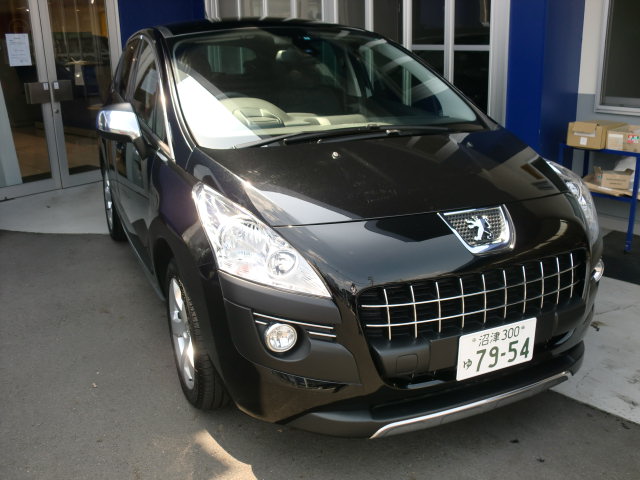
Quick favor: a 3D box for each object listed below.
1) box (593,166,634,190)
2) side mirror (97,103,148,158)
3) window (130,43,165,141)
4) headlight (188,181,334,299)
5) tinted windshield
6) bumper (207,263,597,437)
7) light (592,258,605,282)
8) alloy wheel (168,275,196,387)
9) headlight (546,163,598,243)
[{"bbox_3d":[2.108,-0.462,4.647,0.210,0.140,0.170,13,22,39],"label":"box"},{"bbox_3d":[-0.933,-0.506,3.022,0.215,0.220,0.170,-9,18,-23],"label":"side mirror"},{"bbox_3d":[-0.864,-0.777,3.284,0.090,0.490,0.960,7,12,-27],"label":"window"},{"bbox_3d":[-0.226,-0.005,2.180,0.320,0.320,0.580,-9,18,-23],"label":"headlight"},{"bbox_3d":[0.007,-0.784,3.152,1.420,0.160,1.020,-9,47,-23],"label":"tinted windshield"},{"bbox_3d":[0.483,0.297,2.434,1.780,0.560,0.580,-9,18,-23],"label":"bumper"},{"bbox_3d":[1.115,0.112,2.642,0.105,0.105,0.070,-9,18,-23],"label":"light"},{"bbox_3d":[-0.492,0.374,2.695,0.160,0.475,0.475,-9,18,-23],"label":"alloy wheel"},{"bbox_3d":[1.050,-0.210,2.717,0.320,0.320,0.580,-9,18,-23],"label":"headlight"}]

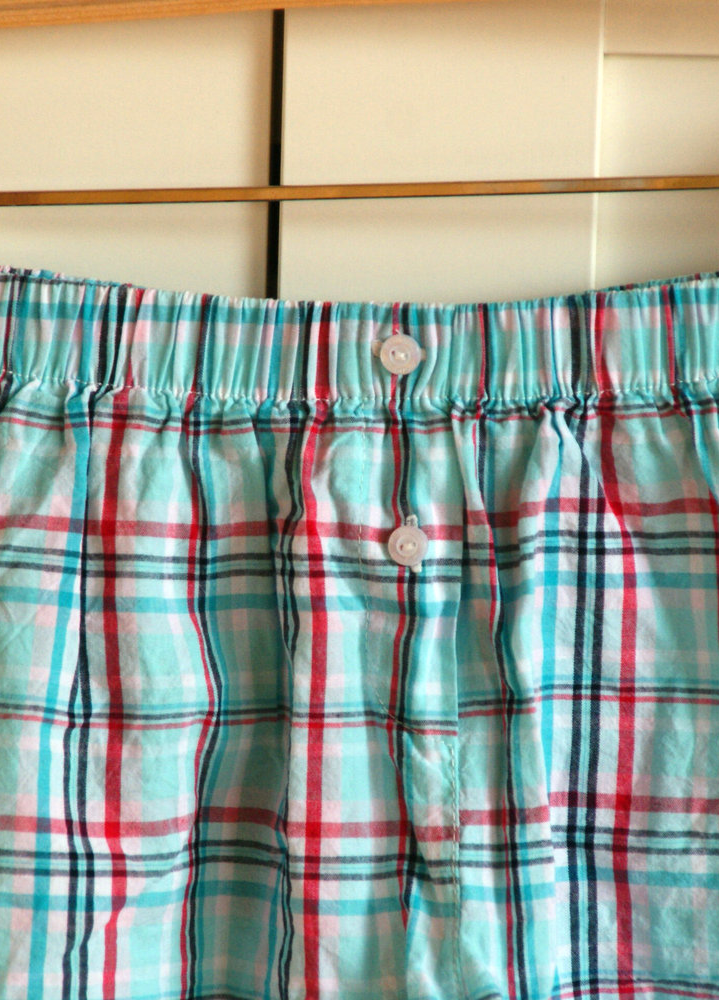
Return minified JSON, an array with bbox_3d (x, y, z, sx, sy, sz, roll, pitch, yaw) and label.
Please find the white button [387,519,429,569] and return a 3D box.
[{"bbox_3d":[0.014,0.013,3.560,0.011,0.011,0.003,1,0,0],"label":"white button"}]

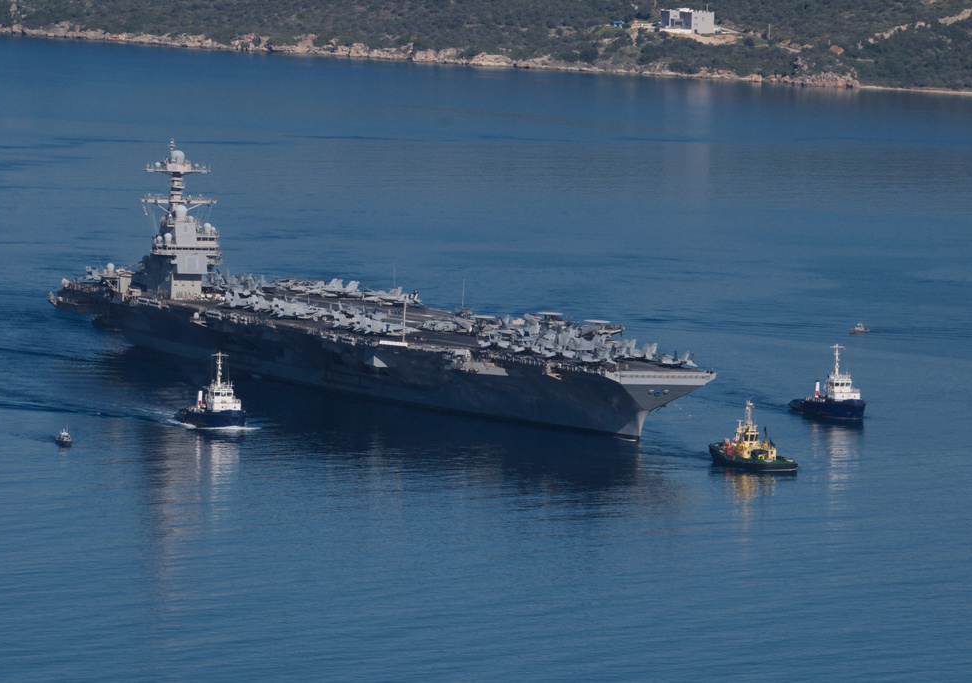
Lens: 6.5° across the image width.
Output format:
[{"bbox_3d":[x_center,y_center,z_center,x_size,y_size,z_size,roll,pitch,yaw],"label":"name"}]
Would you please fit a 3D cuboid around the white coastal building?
[{"bbox_3d":[120.364,-190.606,5080.000,21.500,13.800,24.500,5,5,32],"label":"white coastal building"}]

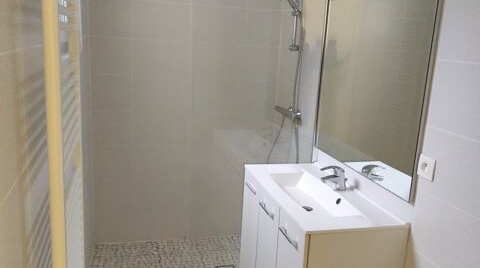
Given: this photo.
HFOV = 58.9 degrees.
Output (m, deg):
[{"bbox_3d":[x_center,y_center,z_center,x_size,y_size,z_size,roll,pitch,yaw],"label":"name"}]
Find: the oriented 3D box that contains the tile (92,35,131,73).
[{"bbox_3d":[-0.870,-0.523,2.872,0.273,0.250,0.010,0,13,-15],"label":"tile"}]

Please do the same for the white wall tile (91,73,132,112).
[{"bbox_3d":[-0.883,-0.279,2.926,0.273,0.250,0.010,0,13,-15],"label":"white wall tile"}]

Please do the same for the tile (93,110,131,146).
[{"bbox_3d":[-0.895,-0.035,2.980,0.273,0.250,0.010,0,13,-15],"label":"tile"}]

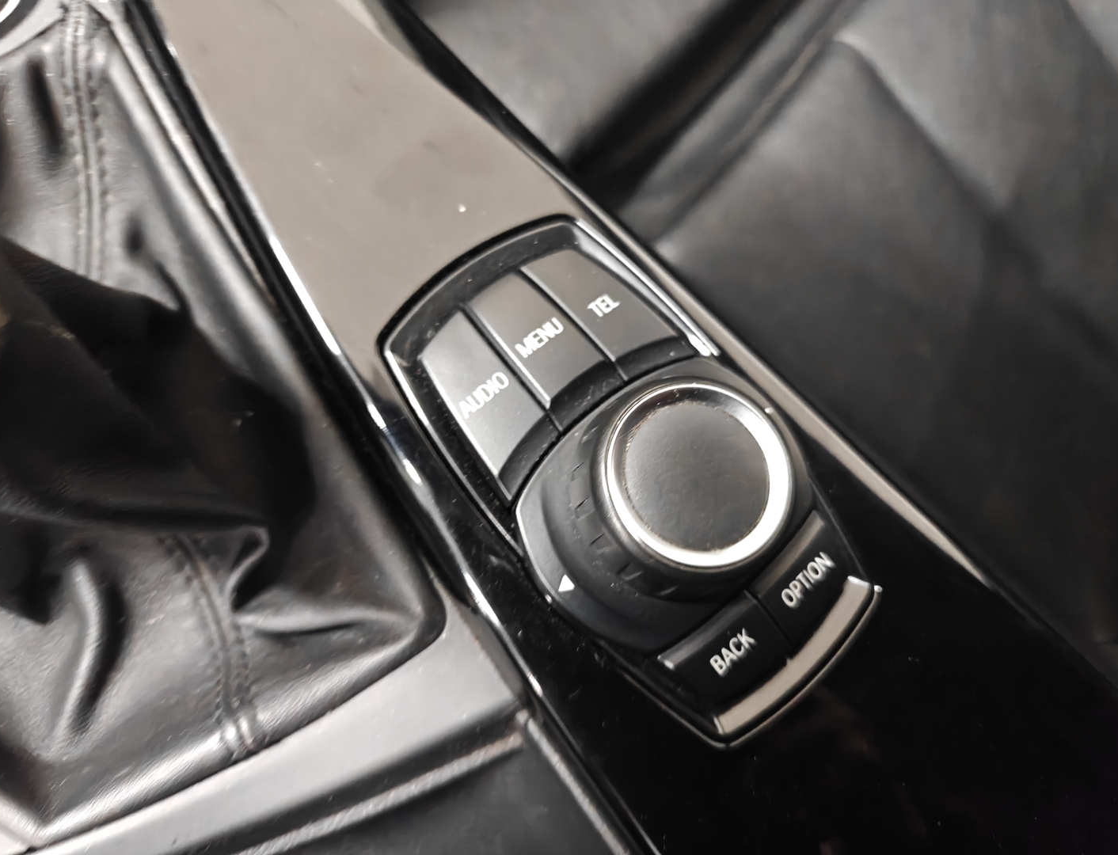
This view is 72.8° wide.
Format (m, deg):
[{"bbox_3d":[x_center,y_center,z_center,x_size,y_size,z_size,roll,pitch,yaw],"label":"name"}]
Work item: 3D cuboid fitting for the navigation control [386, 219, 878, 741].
[{"bbox_3d":[0.019,0.004,0.163,0.065,0.027,0.123,-38,82,-15],"label":"navigation control"}]

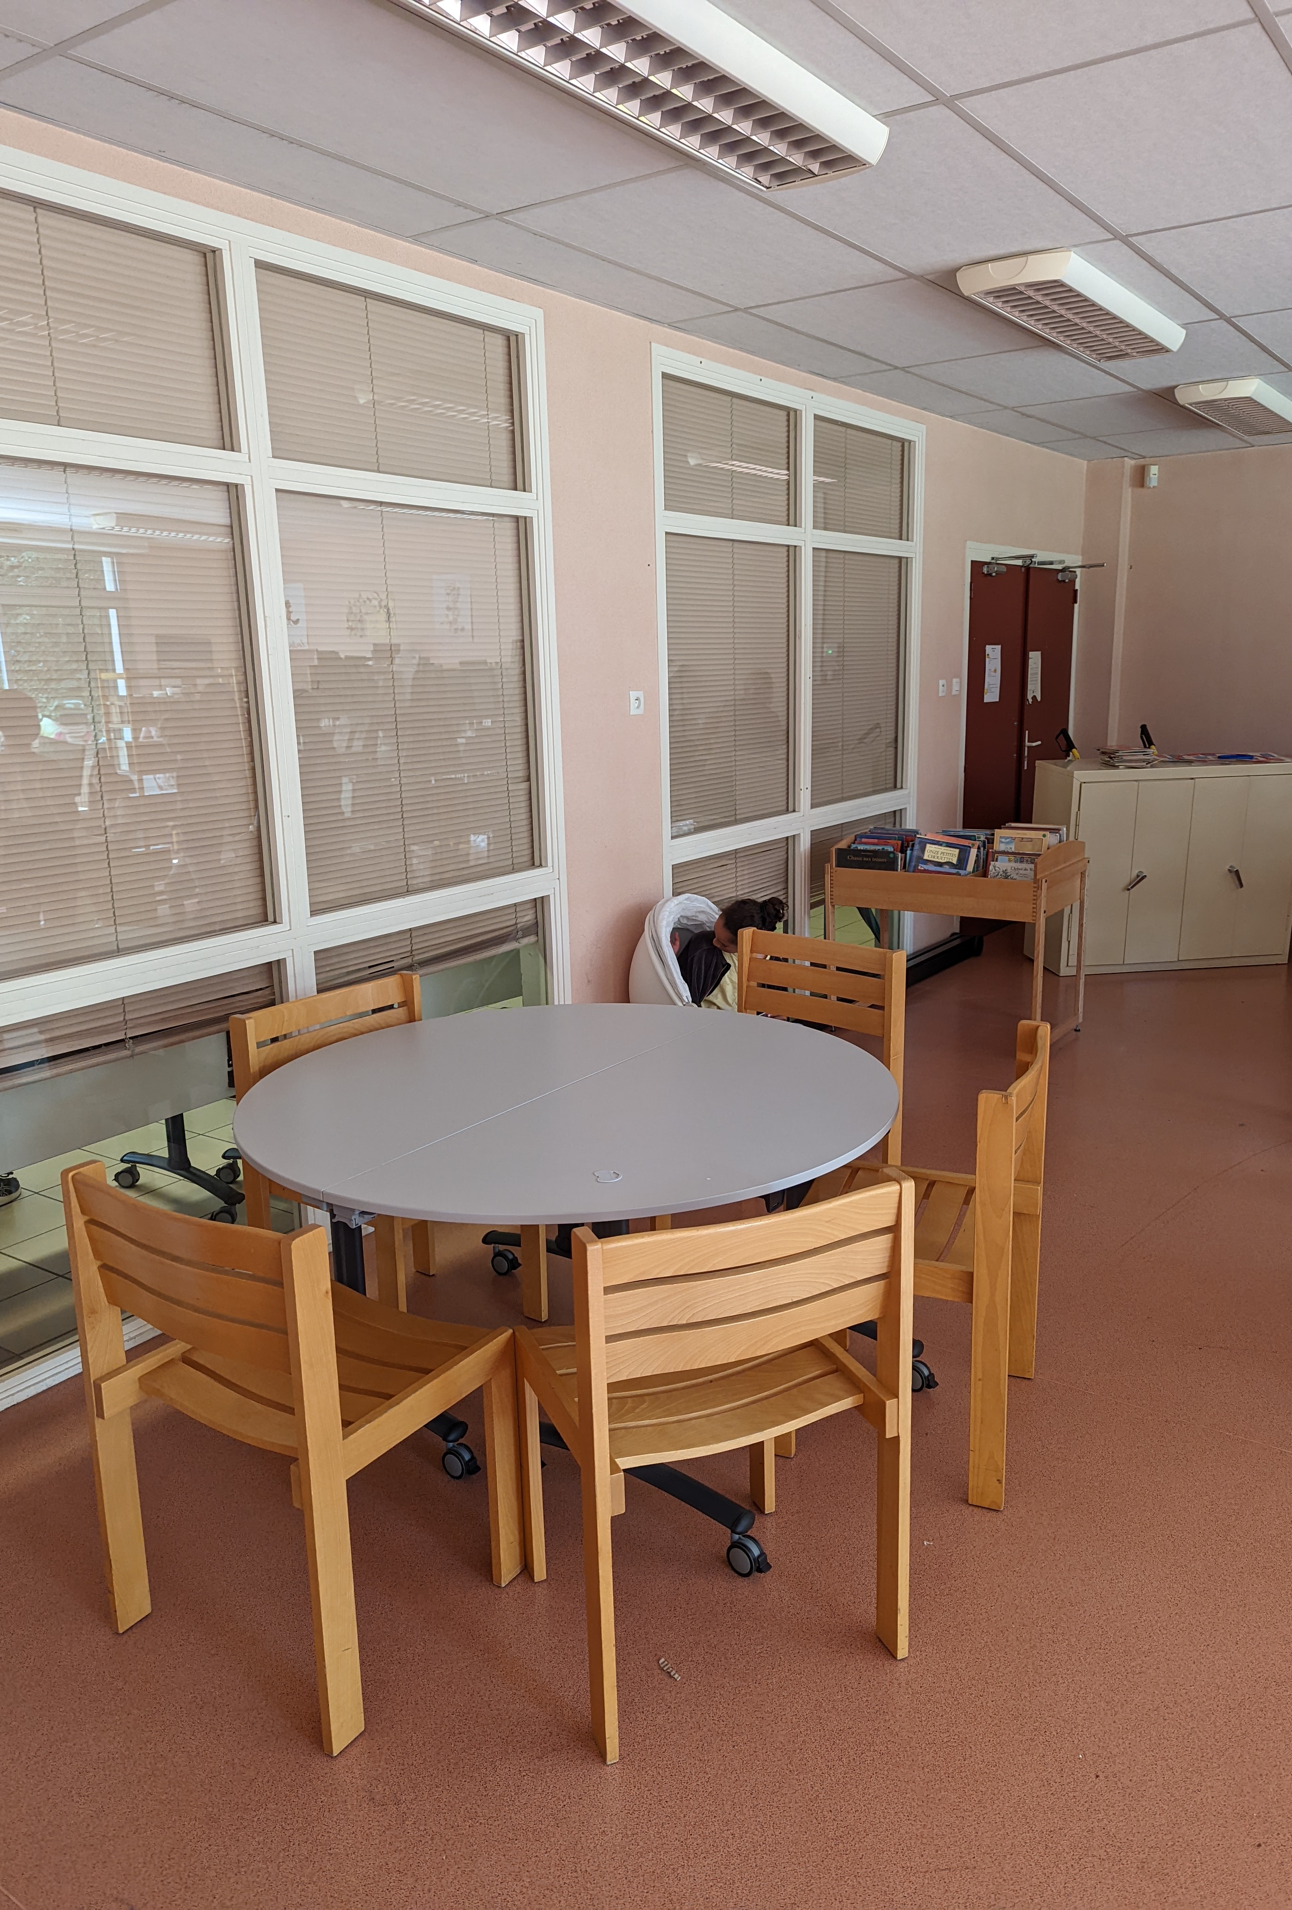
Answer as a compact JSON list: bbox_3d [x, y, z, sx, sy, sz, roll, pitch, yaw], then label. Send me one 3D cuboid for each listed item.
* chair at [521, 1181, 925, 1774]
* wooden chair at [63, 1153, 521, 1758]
[{"bbox_3d":[0.082,0.715,2.172,0.516,0.822,0.485,-6,14,-21],"label":"chair"},{"bbox_3d":[-0.575,0.723,2.218,0.520,0.825,0.485,6,15,31],"label":"wooden chair"}]

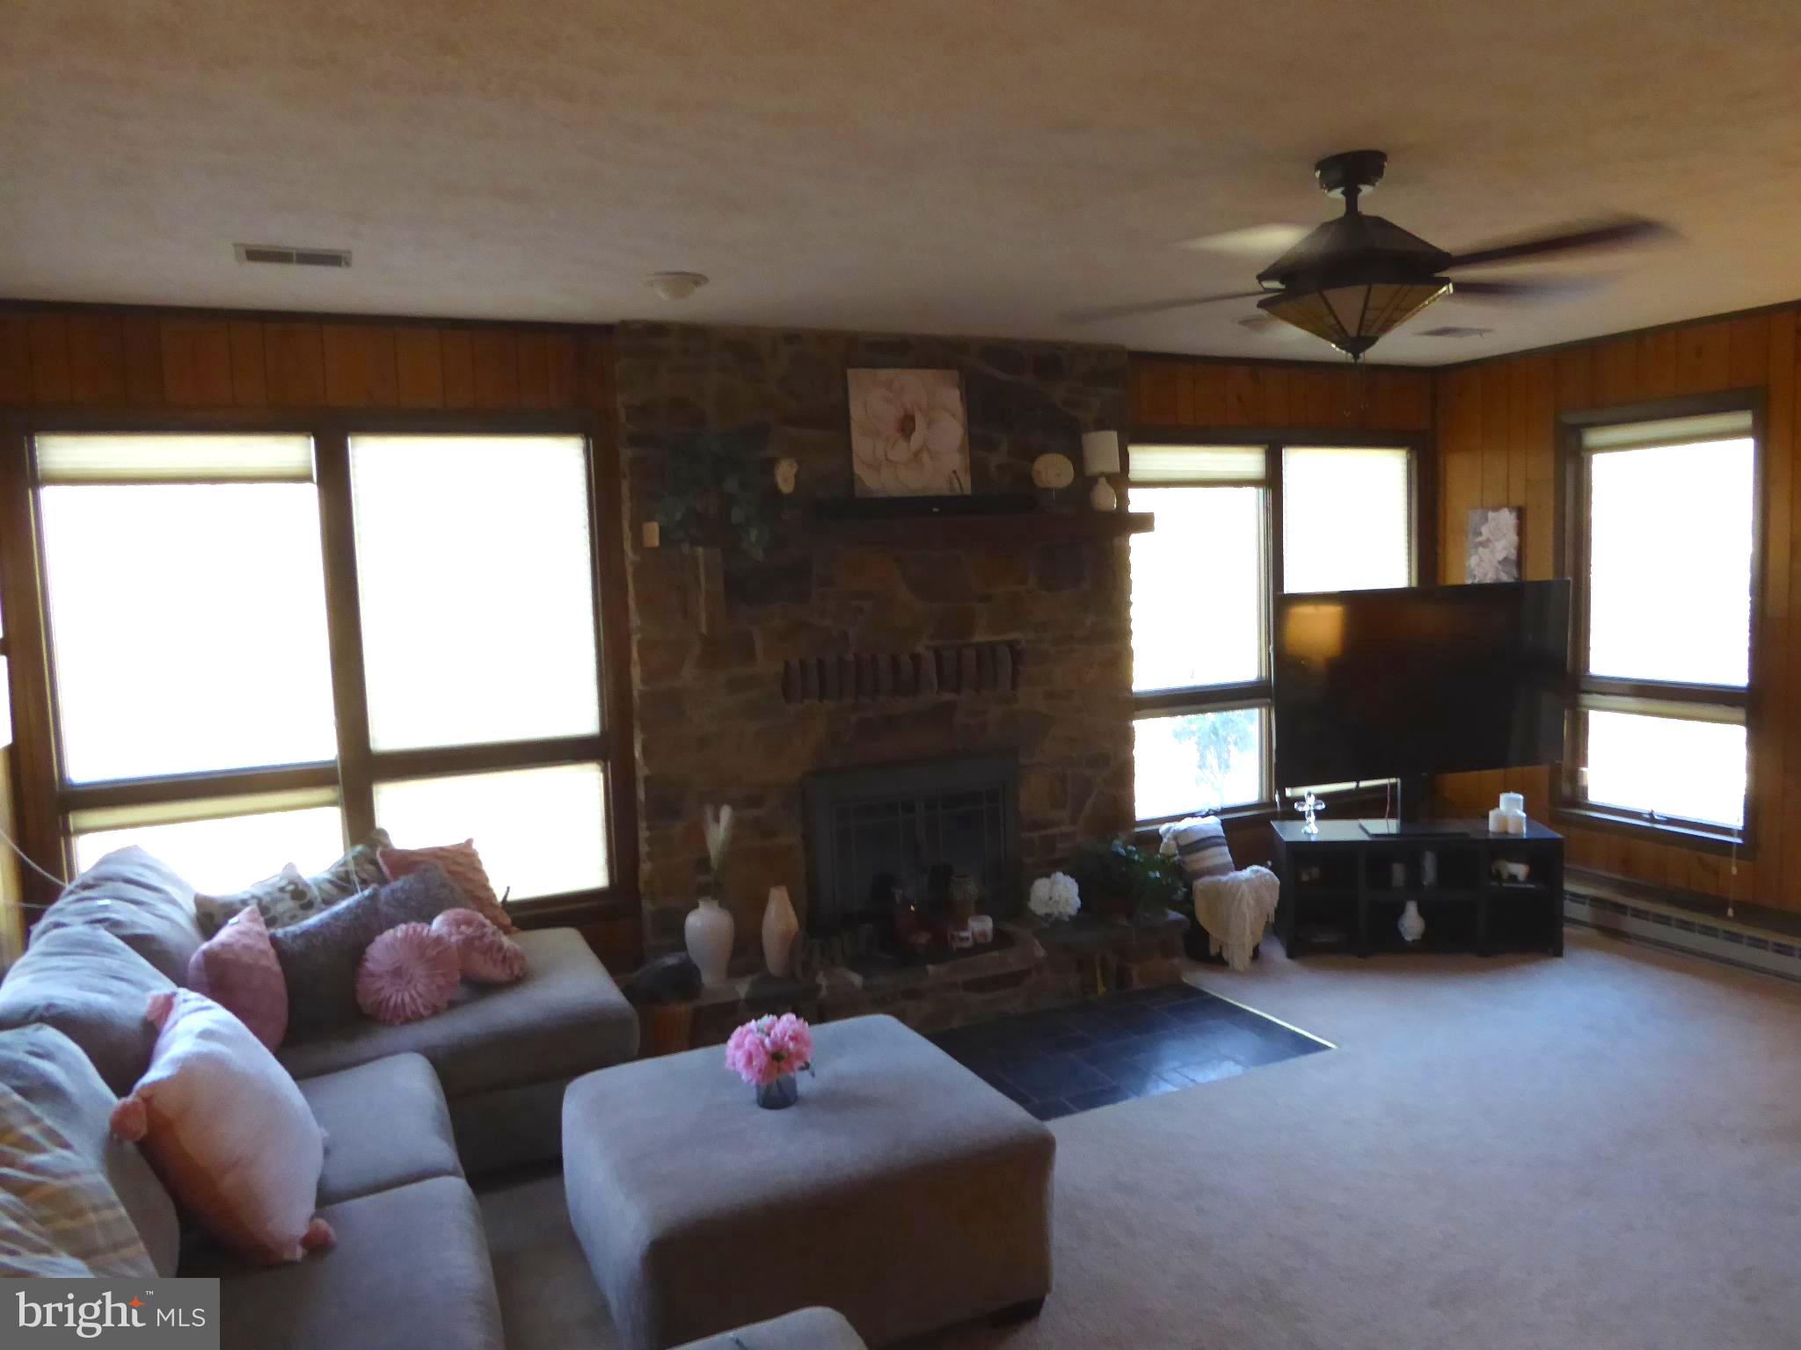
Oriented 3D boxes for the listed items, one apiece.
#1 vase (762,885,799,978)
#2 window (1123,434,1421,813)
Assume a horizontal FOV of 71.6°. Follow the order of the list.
[{"bbox_3d":[-0.412,0.876,4.261,0.128,0.302,0.128,-4,6,-25],"label":"vase"},{"bbox_3d":[1.635,-0.213,5.439,1.620,1.590,0.101,-4,6,-25],"label":"window"}]

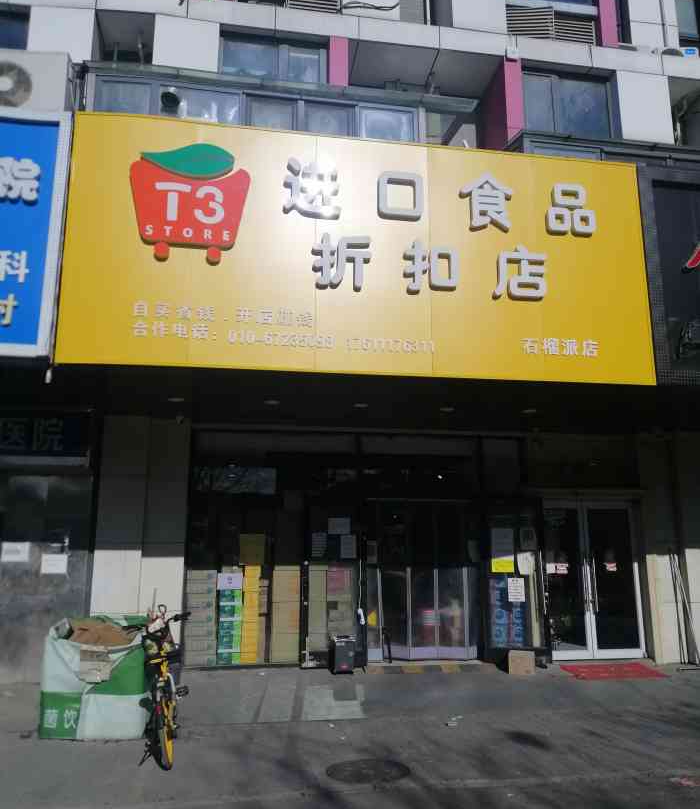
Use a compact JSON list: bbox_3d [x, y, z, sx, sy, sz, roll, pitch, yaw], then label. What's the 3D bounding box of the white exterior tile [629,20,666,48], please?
[{"bbox_3d":[4.557,-5.642,10.742,0.574,0.437,0.050,2,-12,-9],"label":"white exterior tile"}]

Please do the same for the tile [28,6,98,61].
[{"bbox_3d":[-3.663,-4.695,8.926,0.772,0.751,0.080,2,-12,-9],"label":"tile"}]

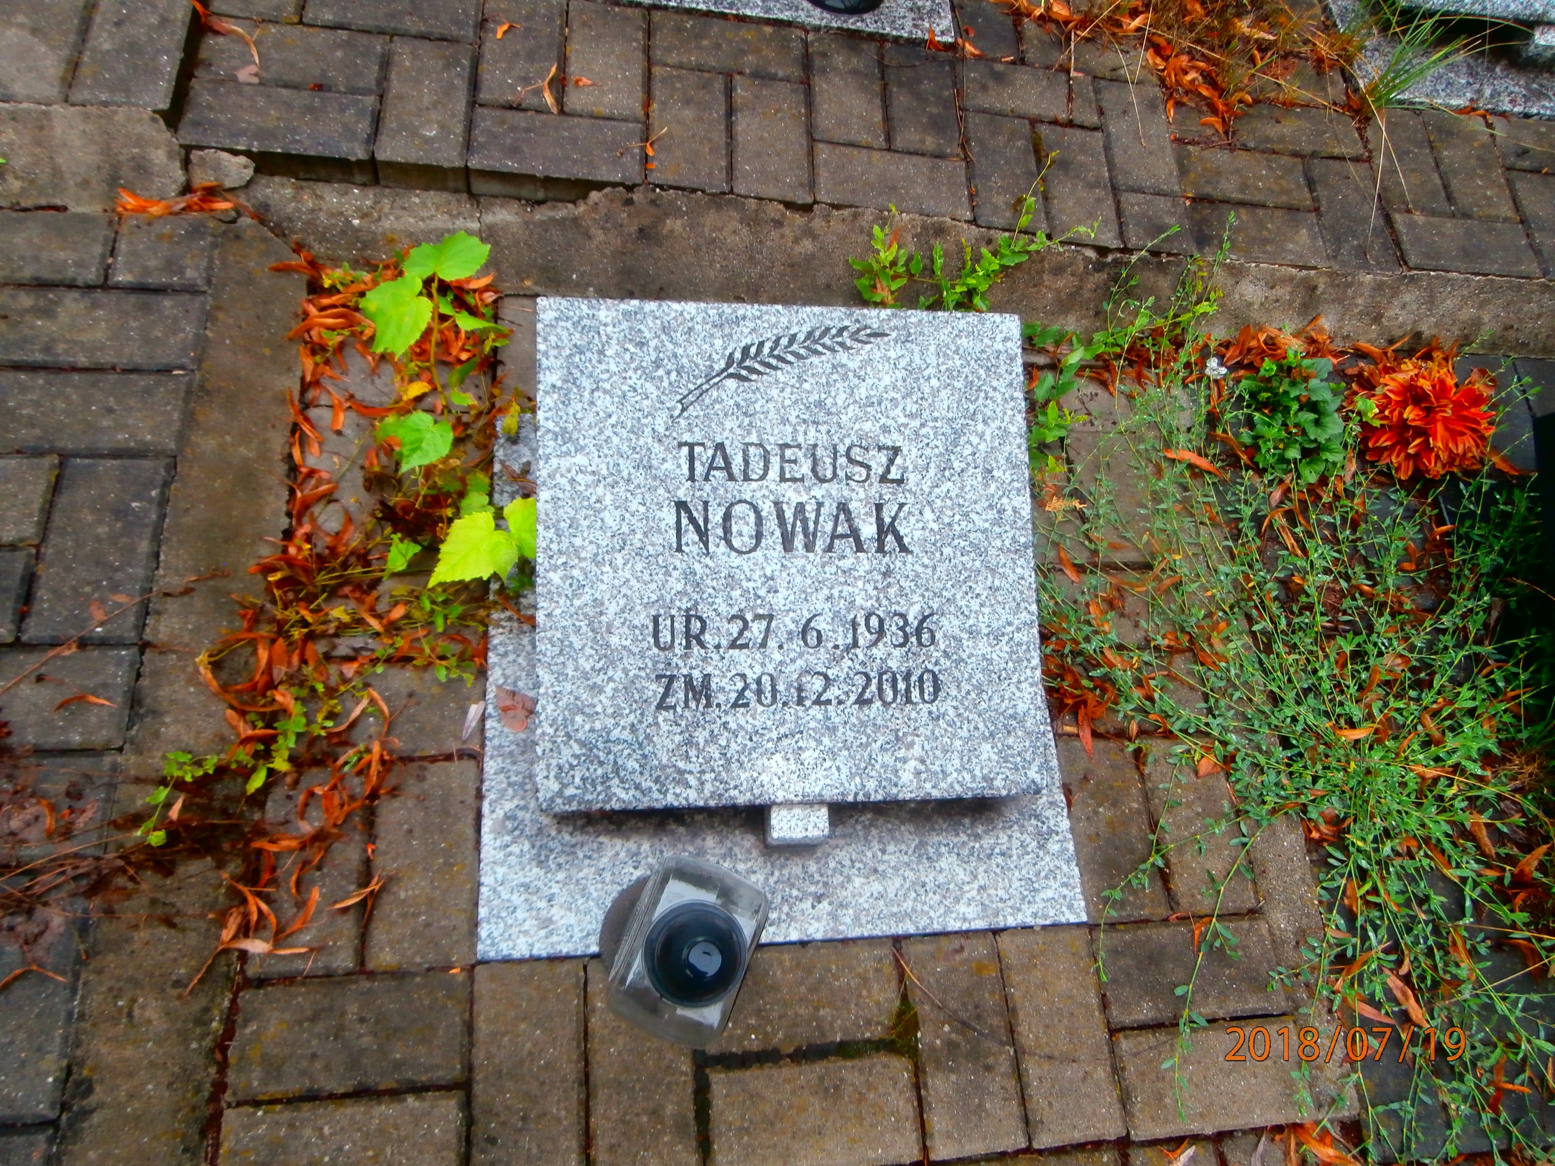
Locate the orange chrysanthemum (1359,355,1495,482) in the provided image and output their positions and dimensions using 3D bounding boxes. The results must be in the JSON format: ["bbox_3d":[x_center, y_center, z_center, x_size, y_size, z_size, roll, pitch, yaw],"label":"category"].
[{"bbox_3d":[0.866,-0.218,1.432,0.160,0.085,0.155,-1,65,-10],"label":"orange chrysanthemum"}]

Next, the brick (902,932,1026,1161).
[{"bbox_3d":[0.175,0.454,1.065,0.100,0.060,0.200,-1,65,-10],"label":"brick"}]

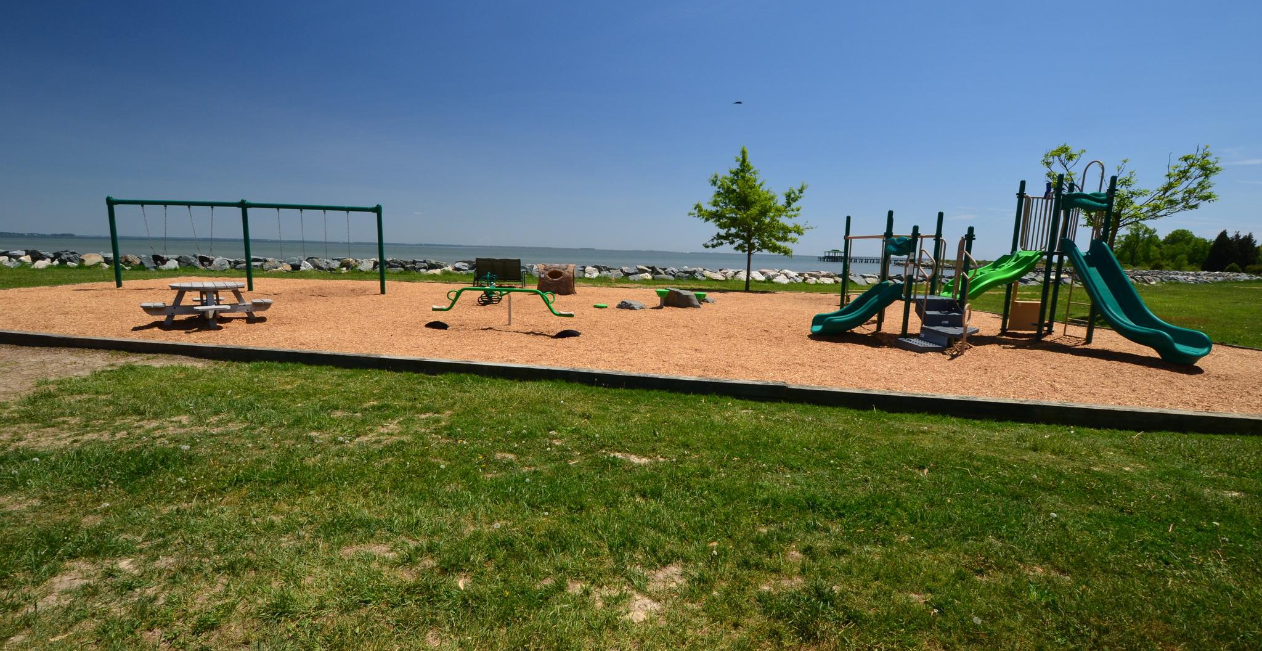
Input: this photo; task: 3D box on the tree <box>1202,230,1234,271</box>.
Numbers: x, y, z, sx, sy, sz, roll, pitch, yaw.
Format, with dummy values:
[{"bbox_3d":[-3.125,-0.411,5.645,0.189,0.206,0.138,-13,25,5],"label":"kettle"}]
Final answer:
[{"bbox_3d":[92.660,-11.486,82.890,3.546,6.964,3.546,-6,11,-42],"label":"tree"}]

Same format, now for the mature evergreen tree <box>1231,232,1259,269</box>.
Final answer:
[{"bbox_3d":[96.824,-11.358,82.894,3.051,6.912,3.051,-6,11,-41],"label":"mature evergreen tree"}]

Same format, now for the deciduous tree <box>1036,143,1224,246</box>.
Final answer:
[{"bbox_3d":[14.040,-2.727,15.119,3.738,4.836,3.738,9,11,42],"label":"deciduous tree"}]

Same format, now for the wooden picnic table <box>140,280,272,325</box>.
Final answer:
[{"bbox_3d":[-7.823,-0.398,9.758,1.950,0.670,2.000,-5,10,-39],"label":"wooden picnic table"}]

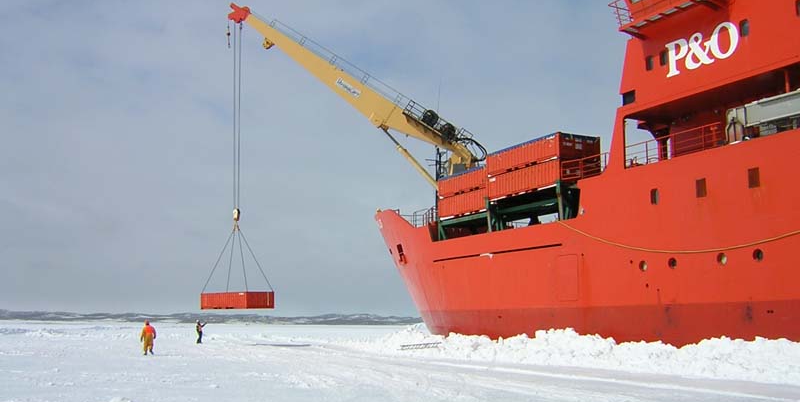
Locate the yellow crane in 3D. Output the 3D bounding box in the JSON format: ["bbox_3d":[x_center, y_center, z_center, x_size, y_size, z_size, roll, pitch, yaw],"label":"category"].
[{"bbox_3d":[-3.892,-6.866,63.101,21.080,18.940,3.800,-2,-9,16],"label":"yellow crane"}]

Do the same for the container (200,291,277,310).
[{"bbox_3d":[-12.580,7.750,64.150,6.060,1.250,2.440,-8,-12,43],"label":"container"}]

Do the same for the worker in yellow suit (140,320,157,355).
[{"bbox_3d":[-12.837,6.998,42.611,0.750,1.800,0.500,-2,-9,12],"label":"worker in yellow suit"}]

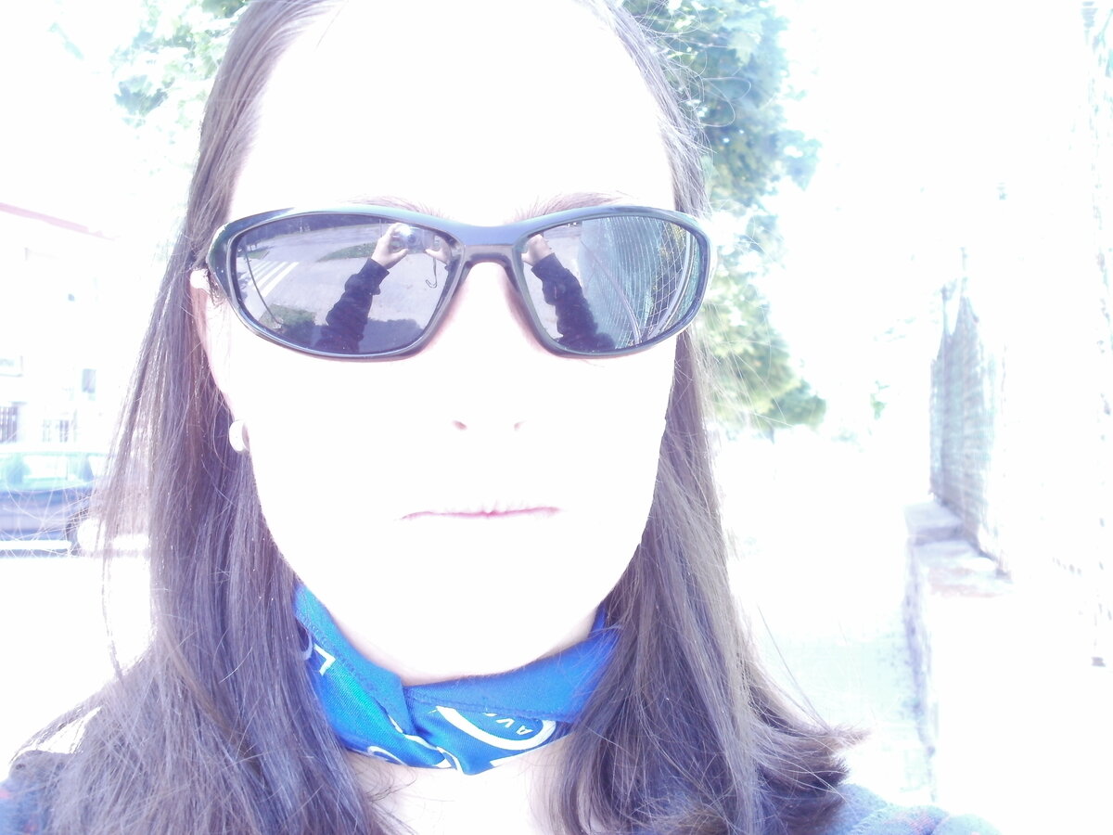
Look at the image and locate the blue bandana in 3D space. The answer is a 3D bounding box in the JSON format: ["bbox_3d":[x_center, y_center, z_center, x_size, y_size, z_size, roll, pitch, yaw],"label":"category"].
[{"bbox_3d":[-0.036,0.081,0.433,0.128,0.057,0.128,-1,9,-7],"label":"blue bandana"}]

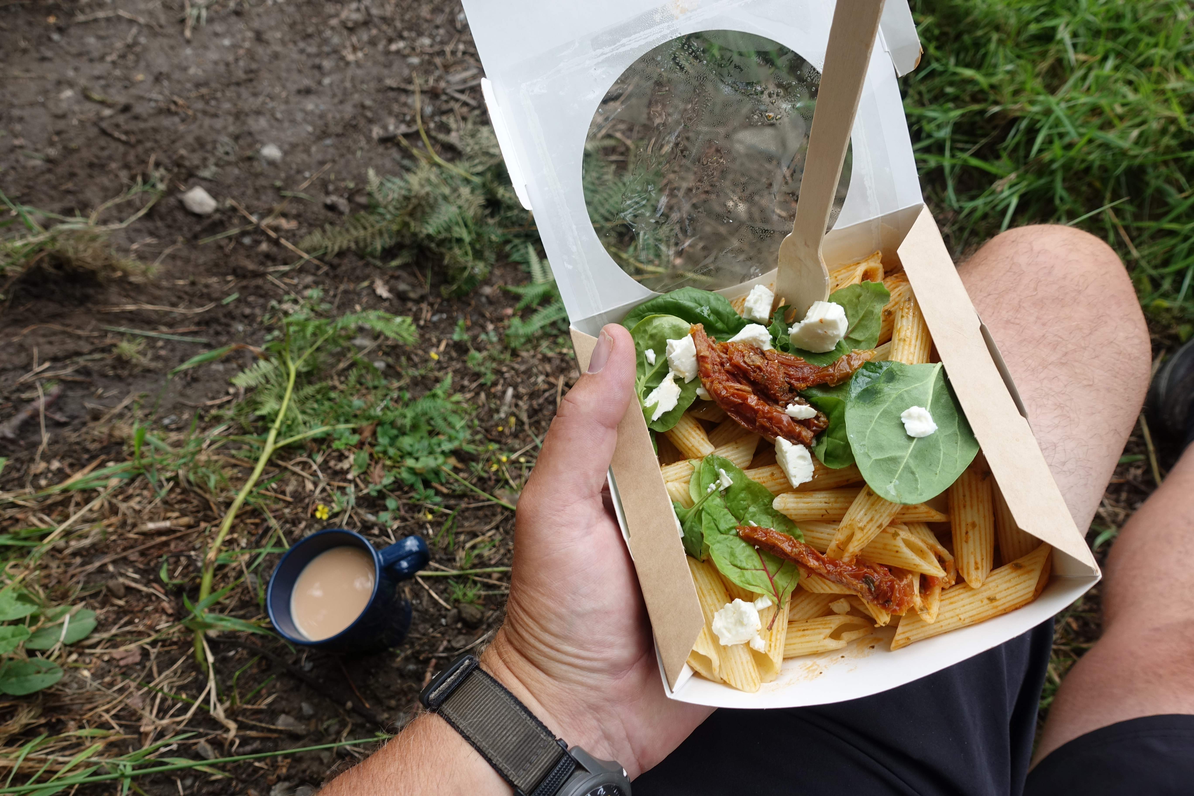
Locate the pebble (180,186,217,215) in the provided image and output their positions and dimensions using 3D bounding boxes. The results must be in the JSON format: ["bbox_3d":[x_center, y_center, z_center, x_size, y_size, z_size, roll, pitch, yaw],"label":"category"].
[{"bbox_3d":[-0.474,-0.236,0.950,0.041,0.021,0.034,20,65,23],"label":"pebble"}]

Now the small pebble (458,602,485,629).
[{"bbox_3d":[-0.097,0.169,0.620,0.022,0.013,0.017,27,68,26],"label":"small pebble"}]

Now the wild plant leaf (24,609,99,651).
[{"bbox_3d":[-0.457,0.197,0.679,0.066,0.012,0.036,-19,57,1],"label":"wild plant leaf"}]

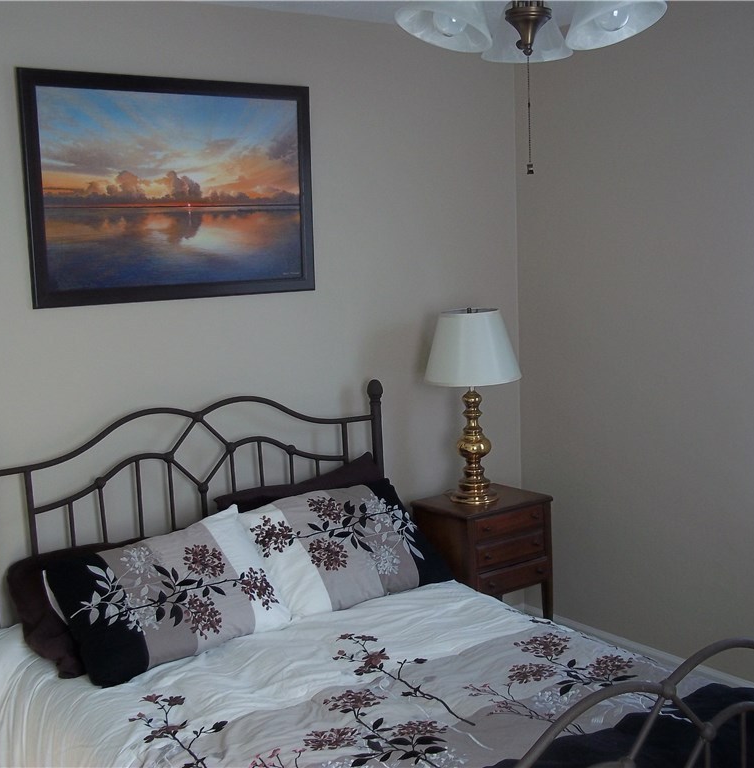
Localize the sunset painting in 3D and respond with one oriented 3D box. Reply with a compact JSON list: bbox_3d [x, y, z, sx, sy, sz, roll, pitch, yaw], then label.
[{"bbox_3d":[-0.635,-0.624,3.440,0.995,0.700,0.035,-7,10,-36],"label":"sunset painting"}]

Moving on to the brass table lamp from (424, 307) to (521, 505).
[{"bbox_3d":[0.362,0.077,4.033,0.370,0.730,0.370,-2,8,0],"label":"brass table lamp"}]

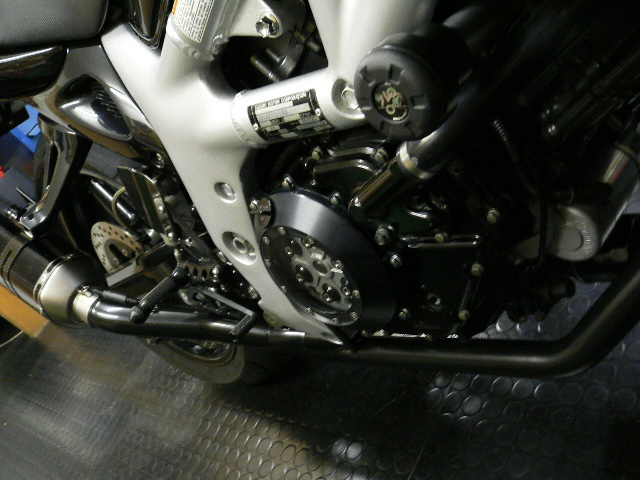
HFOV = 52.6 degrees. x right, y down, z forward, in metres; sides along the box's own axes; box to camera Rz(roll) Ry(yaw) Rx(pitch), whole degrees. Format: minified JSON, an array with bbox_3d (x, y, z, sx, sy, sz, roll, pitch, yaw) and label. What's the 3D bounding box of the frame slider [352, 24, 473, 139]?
[{"bbox_3d":[0.056,-0.094,0.381,0.060,0.060,0.055,-5,34,51],"label":"frame slider"}]

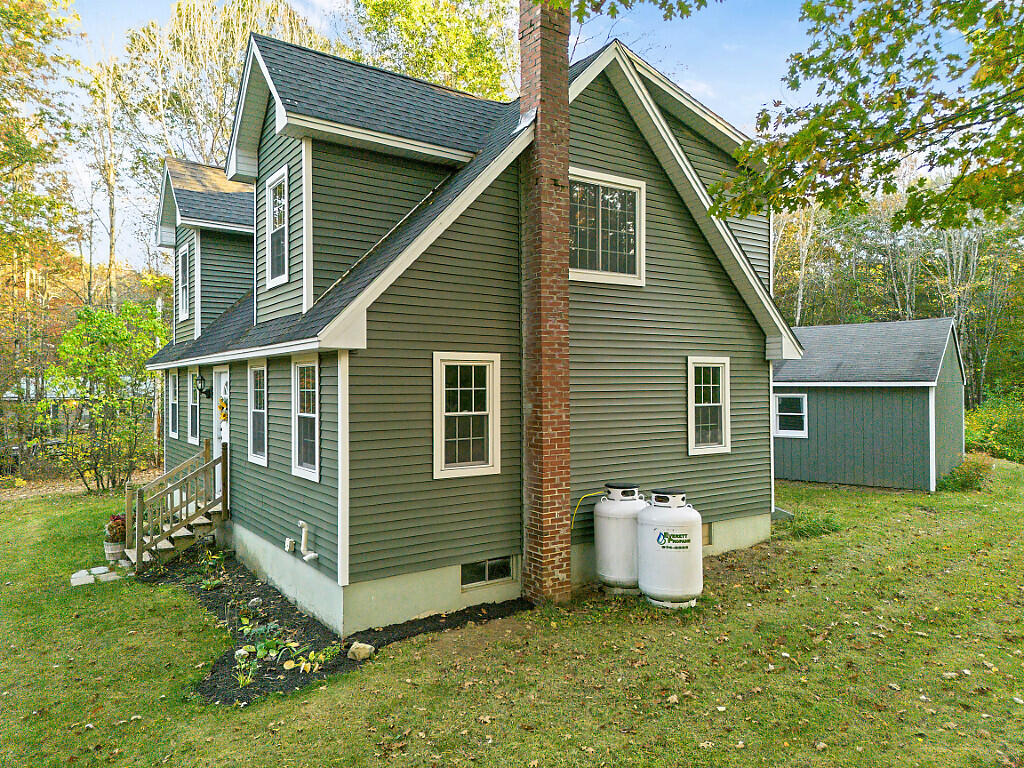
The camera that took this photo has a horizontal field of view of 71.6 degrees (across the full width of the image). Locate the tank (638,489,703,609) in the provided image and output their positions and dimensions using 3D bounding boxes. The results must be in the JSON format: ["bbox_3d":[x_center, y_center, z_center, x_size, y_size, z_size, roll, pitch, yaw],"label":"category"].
[{"bbox_3d":[1.900,1.965,8.550,0.765,1.330,0.765,0,0,6],"label":"tank"}]

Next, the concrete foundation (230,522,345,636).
[{"bbox_3d":[-3.030,2.370,9.390,0.220,0.540,4.670,0,0,-35],"label":"concrete foundation"}]

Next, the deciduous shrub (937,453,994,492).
[{"bbox_3d":[10.380,1.970,16.300,1.050,0.780,1.150,0,0,-35],"label":"deciduous shrub"}]

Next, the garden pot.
[{"bbox_3d":[-6.400,2.670,11.500,0.400,0.290,0.400,0,0,-35],"label":"garden pot"}]

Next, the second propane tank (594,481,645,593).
[{"bbox_3d":[1.448,1.975,9.180,0.765,1.310,0.765,0,0,0],"label":"second propane tank"}]

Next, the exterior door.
[{"bbox_3d":[-4.820,0.810,11.790,0.120,2.200,1.080,0,0,-35],"label":"exterior door"}]

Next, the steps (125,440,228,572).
[{"bbox_3d":[-5.280,1.840,11.200,1.400,1.830,1.270,0,0,-35],"label":"steps"}]

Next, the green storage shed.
[{"bbox_3d":[8.620,0.400,18.450,4.900,3.980,3.700,0,0,41],"label":"green storage shed"}]

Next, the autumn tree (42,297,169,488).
[{"bbox_3d":[-11.450,0.330,20.000,3.200,5.200,3.300,0,0,-35],"label":"autumn tree"}]

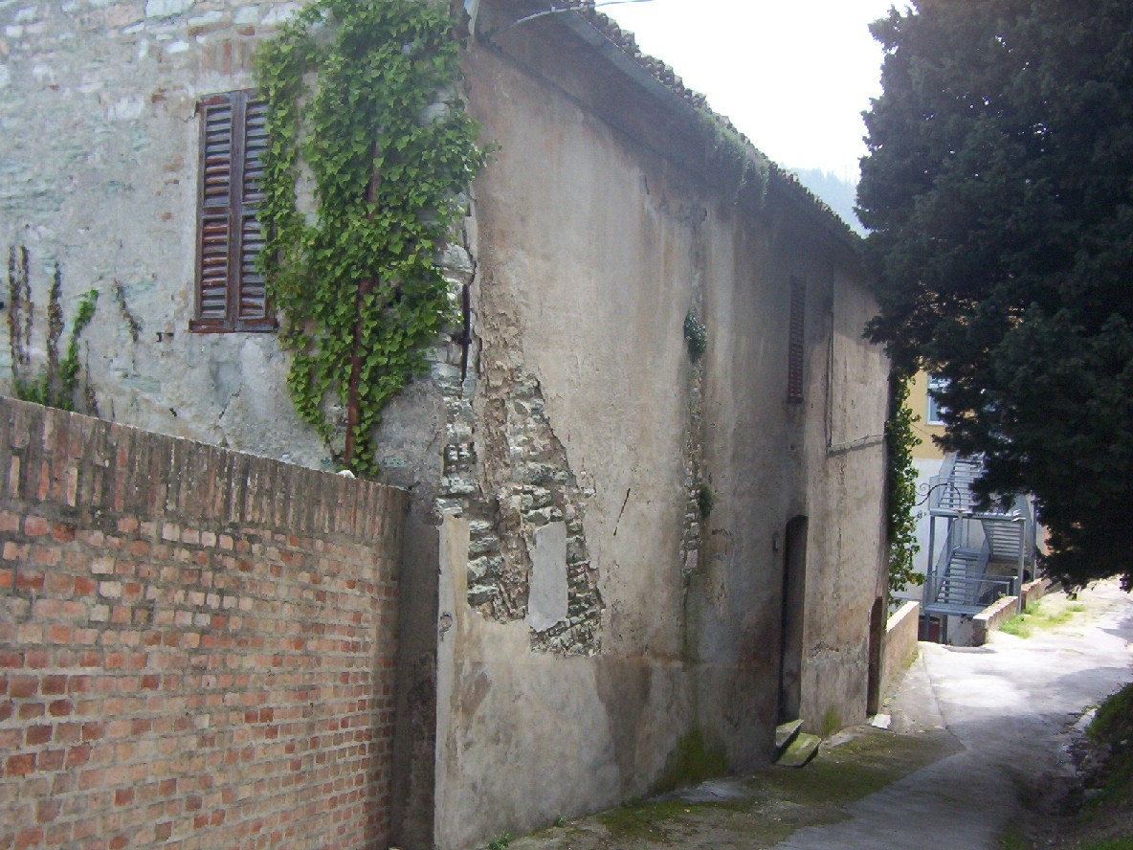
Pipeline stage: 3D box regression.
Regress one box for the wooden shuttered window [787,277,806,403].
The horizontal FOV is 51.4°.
[{"bbox_3d":[2.641,-0.971,13.487,0.100,1.443,0.857,3,3,22],"label":"wooden shuttered window"}]

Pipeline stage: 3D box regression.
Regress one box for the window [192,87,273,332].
[{"bbox_3d":[-1.812,-1.162,6.432,0.570,1.302,0.100,3,3,26],"label":"window"}]

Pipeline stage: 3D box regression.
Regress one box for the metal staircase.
[{"bbox_3d":[13.635,3.387,38.712,3.000,5.766,4.600,3,3,25],"label":"metal staircase"}]

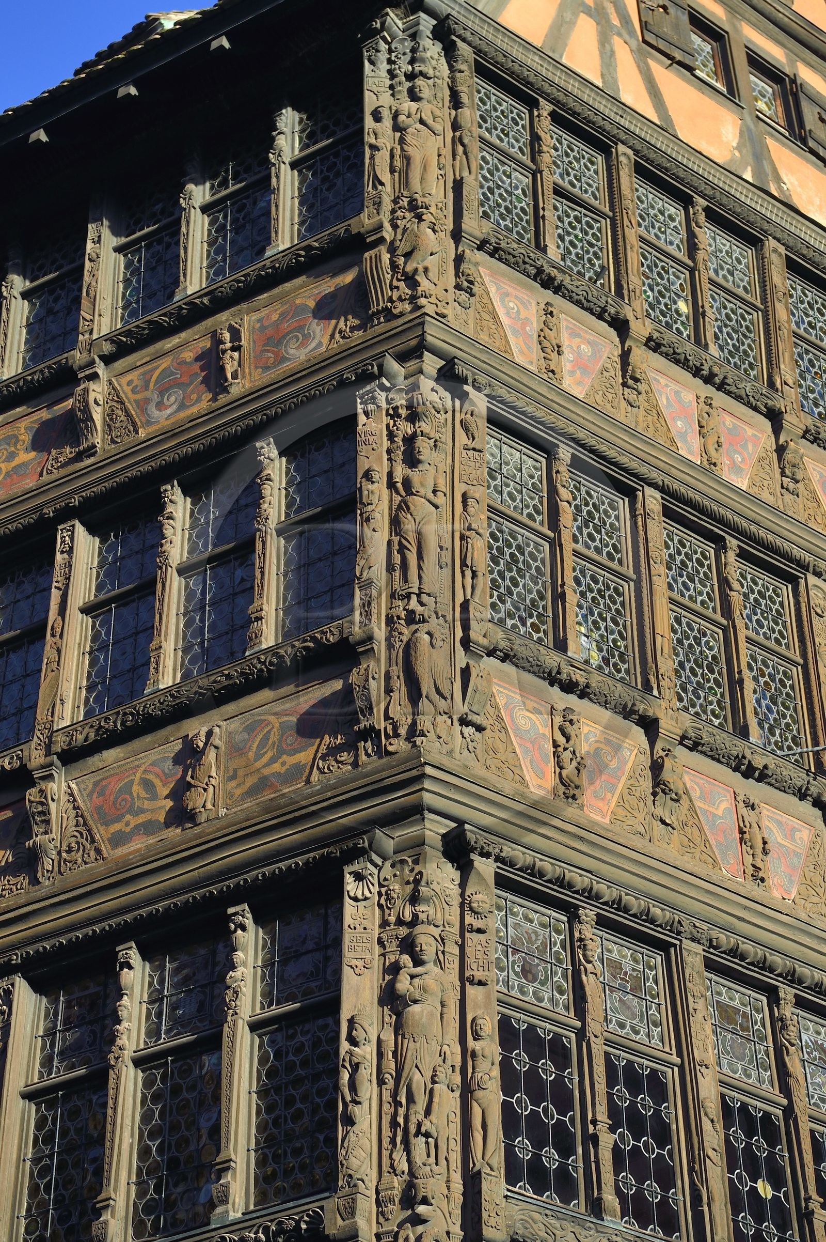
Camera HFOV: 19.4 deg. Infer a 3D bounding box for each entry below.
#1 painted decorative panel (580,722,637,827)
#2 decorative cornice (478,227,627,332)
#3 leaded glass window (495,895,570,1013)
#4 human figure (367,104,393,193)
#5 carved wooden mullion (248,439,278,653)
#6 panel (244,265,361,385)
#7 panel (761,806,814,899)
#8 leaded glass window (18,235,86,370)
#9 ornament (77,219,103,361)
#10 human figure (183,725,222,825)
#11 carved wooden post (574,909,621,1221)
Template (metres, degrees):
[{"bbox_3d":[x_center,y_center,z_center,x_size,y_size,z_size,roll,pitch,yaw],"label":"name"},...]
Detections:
[{"bbox_3d":[1.097,0.871,13.224,0.455,0.622,0.040,25,-44,-30],"label":"painted decorative panel"},{"bbox_3d":[0.880,-2.088,15.224,1.170,0.180,0.160,25,-43,-31],"label":"decorative cornice"},{"bbox_3d":[0.583,1.697,12.313,0.570,0.560,0.080,25,-43,-31],"label":"leaded glass window"},{"bbox_3d":[-0.179,-2.819,14.524,0.183,0.731,0.100,-21,-41,26],"label":"human figure"},{"bbox_3d":[-0.804,-0.401,13.330,0.144,1.495,0.140,-21,-41,26],"label":"carved wooden mullion"},{"bbox_3d":[-0.673,-1.795,14.796,0.840,0.610,0.050,-21,-41,26],"label":"panel"},{"bbox_3d":[2.198,1.382,13.938,0.447,0.606,0.040,25,-44,-30],"label":"panel"},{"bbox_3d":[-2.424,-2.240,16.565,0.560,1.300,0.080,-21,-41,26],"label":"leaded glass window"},{"bbox_3d":[-2.134,-2.229,16.142,0.147,1.404,0.120,-21,-41,25],"label":"ornament"},{"bbox_3d":[-1.088,0.804,12.520,0.210,0.570,0.140,-21,-41,25],"label":"human figure"},{"bbox_3d":[0.835,2.106,11.525,0.140,1.580,0.130,25,-44,-30],"label":"carved wooden post"}]

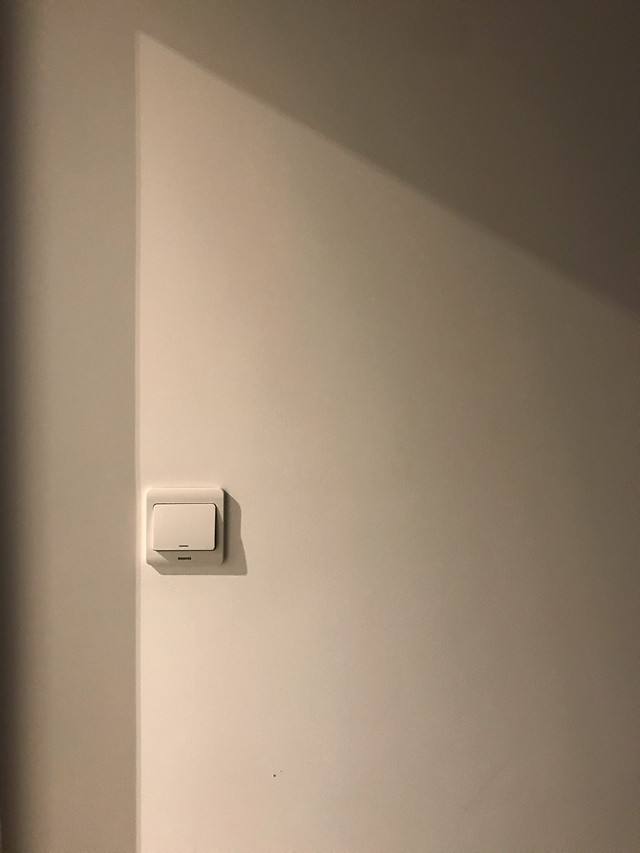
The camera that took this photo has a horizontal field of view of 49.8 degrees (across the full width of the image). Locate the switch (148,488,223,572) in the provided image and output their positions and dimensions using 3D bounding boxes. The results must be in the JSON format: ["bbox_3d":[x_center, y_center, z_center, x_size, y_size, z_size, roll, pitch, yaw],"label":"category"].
[{"bbox_3d":[-0.149,0.112,0.763,0.086,0.087,0.013,0,0,0],"label":"switch"}]

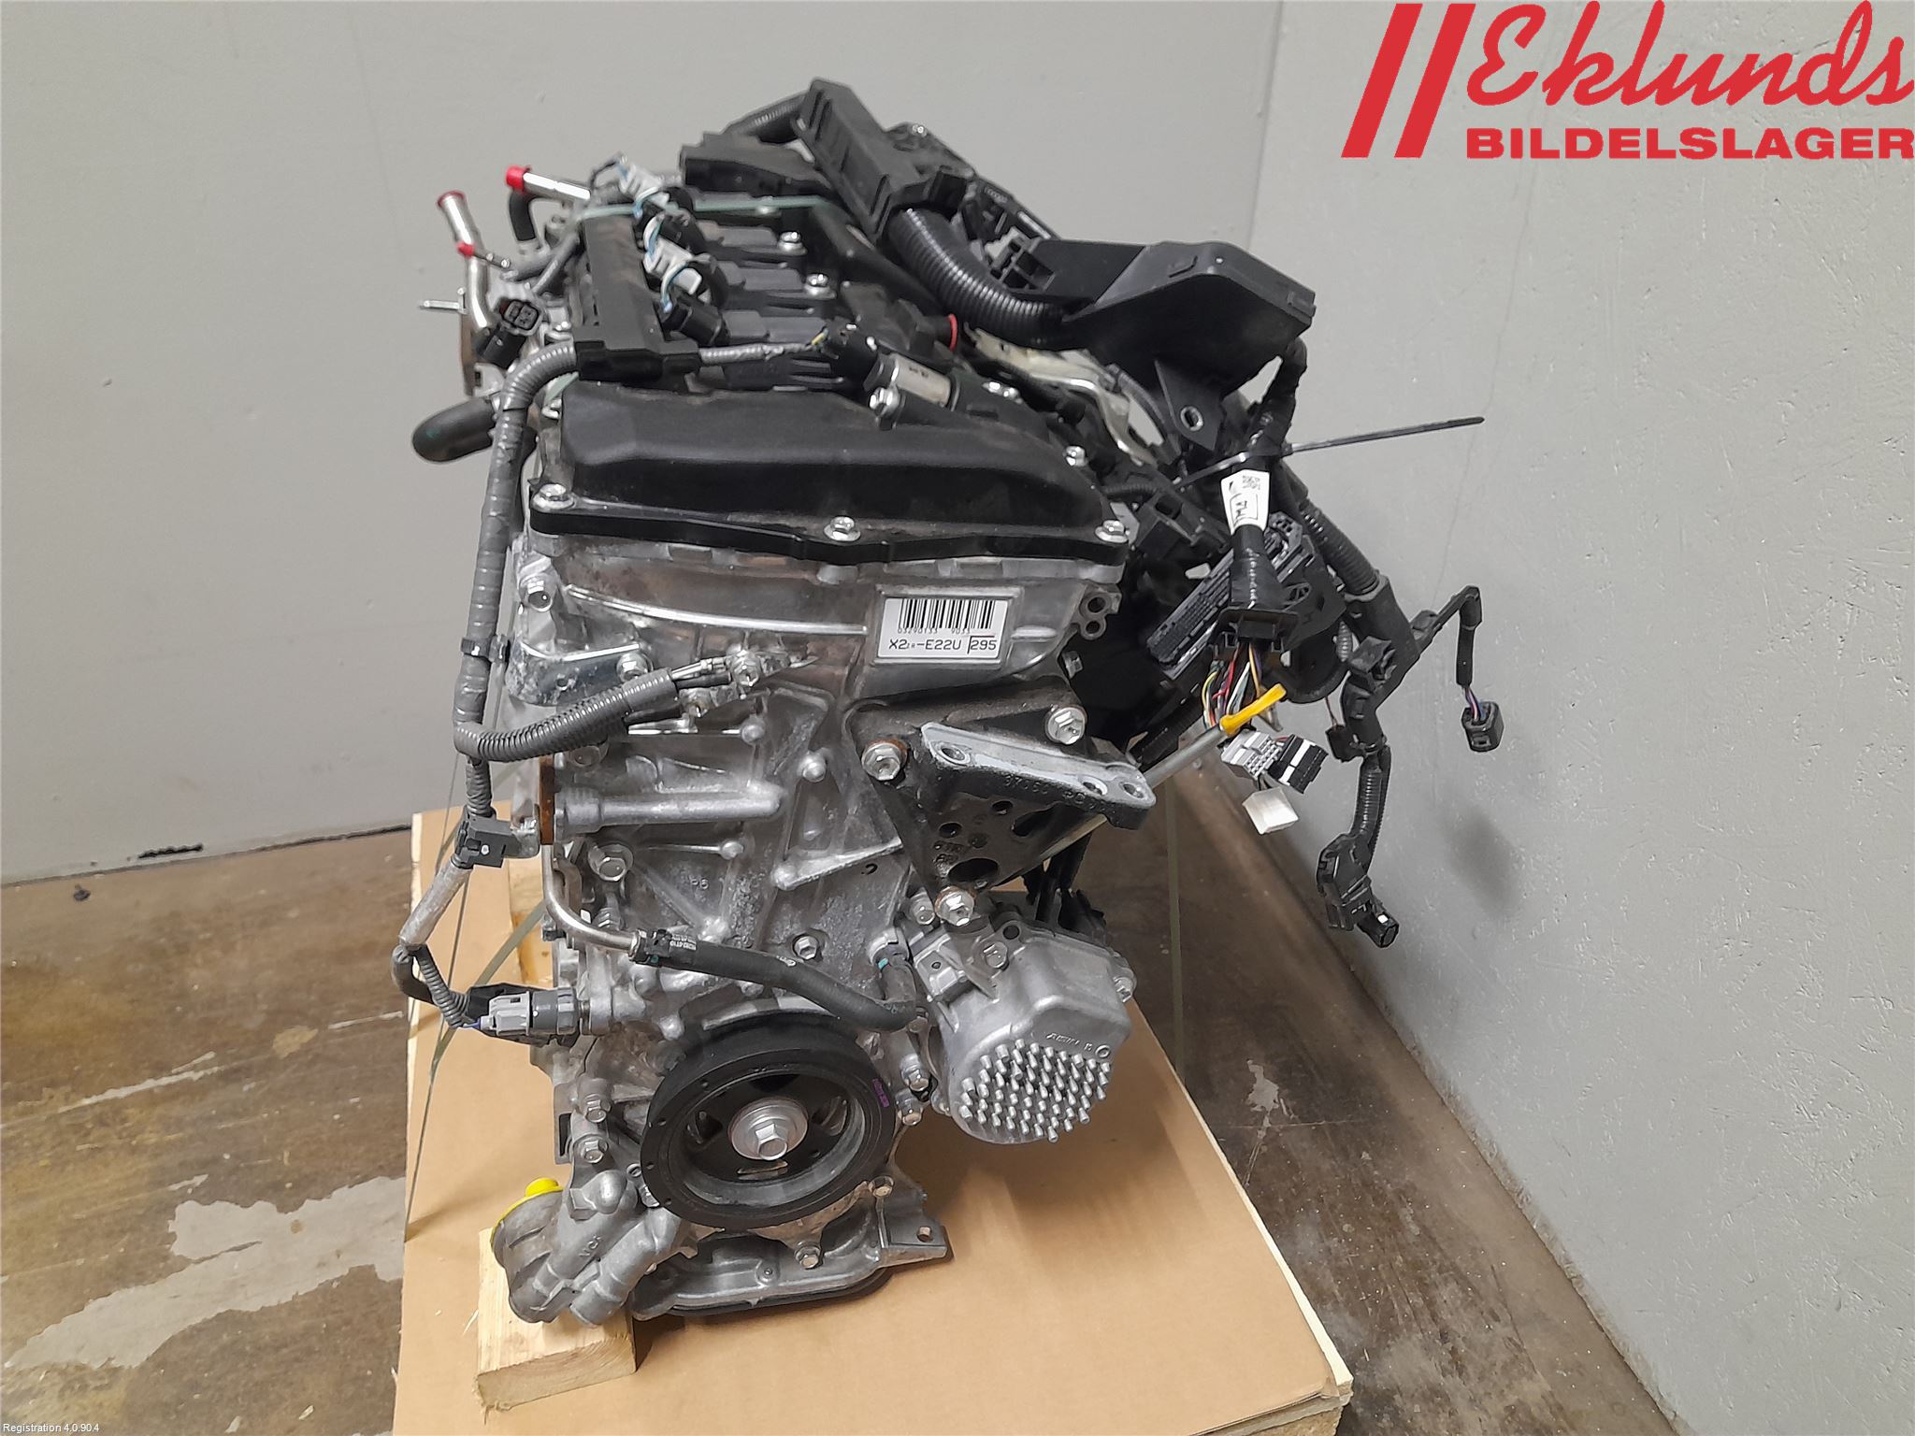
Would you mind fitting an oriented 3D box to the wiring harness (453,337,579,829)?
[{"bbox_3d":[-0.201,-0.056,0.636,0.057,0.224,0.062,0,32,-18],"label":"wiring harness"}]

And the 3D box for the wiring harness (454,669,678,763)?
[{"bbox_3d":[-0.177,-0.003,0.630,0.106,0.028,0.042,-15,36,-8],"label":"wiring harness"}]

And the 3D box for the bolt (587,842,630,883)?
[{"bbox_3d":[-0.170,0.071,0.678,0.021,0.021,0.013,0,32,-18],"label":"bolt"}]

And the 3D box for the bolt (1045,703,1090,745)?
[{"bbox_3d":[0.055,0.003,0.687,0.020,0.020,0.013,0,32,-18],"label":"bolt"}]

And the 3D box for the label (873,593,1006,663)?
[{"bbox_3d":[-0.007,-0.042,0.664,0.060,0.030,0.001,1,30,-17],"label":"label"}]

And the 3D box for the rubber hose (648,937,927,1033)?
[{"bbox_3d":[-0.090,0.138,0.730,0.160,0.050,0.033,10,29,-24],"label":"rubber hose"}]

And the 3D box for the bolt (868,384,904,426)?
[{"bbox_3d":[-0.034,-0.149,0.656,0.014,0.017,0.017,15,27,-26],"label":"bolt"}]

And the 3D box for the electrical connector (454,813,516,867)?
[{"bbox_3d":[-0.237,0.062,0.692,0.029,0.028,0.024,-8,37,-13],"label":"electrical connector"}]

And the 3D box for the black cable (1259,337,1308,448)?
[{"bbox_3d":[0.179,-0.179,0.759,0.019,0.058,0.019,12,23,10],"label":"black cable"}]

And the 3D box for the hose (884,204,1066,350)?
[{"bbox_3d":[0.007,-0.255,0.806,0.038,0.039,0.138,-27,54,-33],"label":"hose"}]

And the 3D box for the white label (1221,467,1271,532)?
[{"bbox_3d":[0.155,-0.118,0.745,0.026,0.014,0.037,-3,77,11],"label":"white label"}]

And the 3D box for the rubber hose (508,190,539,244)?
[{"bbox_3d":[-0.275,-0.317,0.875,0.016,0.036,0.018,-14,37,-9],"label":"rubber hose"}]

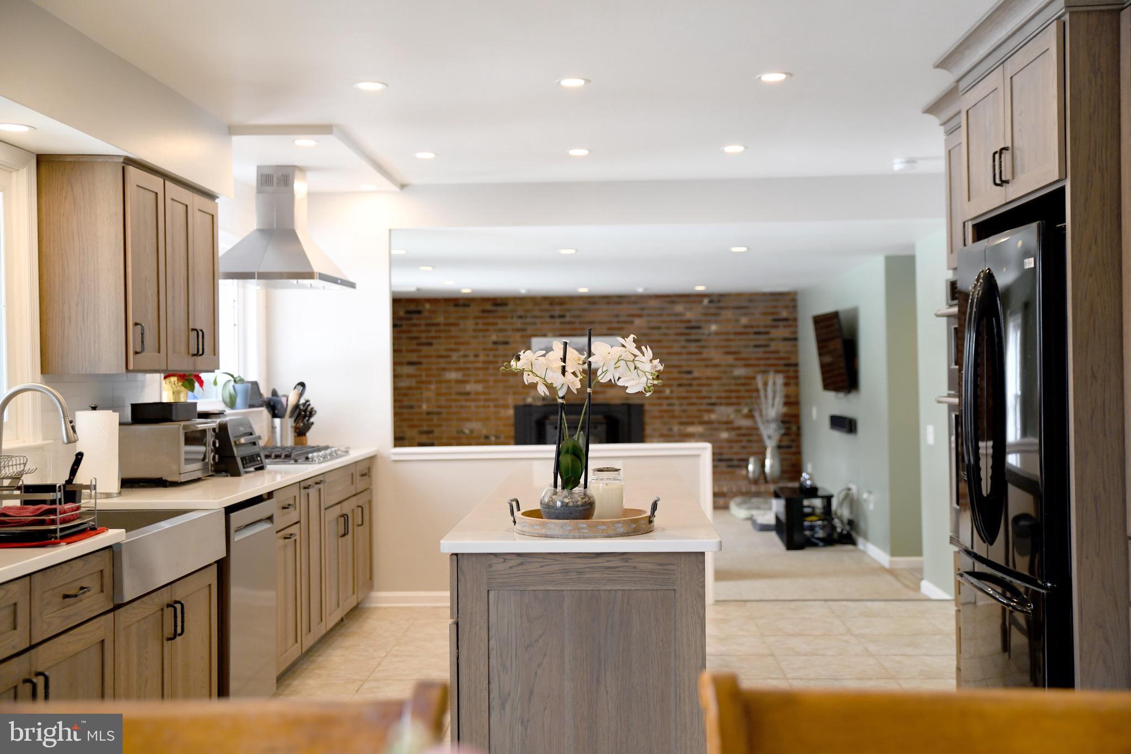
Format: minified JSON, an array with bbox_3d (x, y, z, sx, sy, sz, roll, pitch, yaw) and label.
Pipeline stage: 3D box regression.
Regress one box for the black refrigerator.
[{"bbox_3d":[1.754,0.422,4.155,0.830,1.730,0.920,-1,0,2],"label":"black refrigerator"}]

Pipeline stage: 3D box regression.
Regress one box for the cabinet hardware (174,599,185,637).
[{"bbox_3d":[-1.225,0.769,4.198,0.034,0.119,0.012,-1,0,2],"label":"cabinet hardware"}]

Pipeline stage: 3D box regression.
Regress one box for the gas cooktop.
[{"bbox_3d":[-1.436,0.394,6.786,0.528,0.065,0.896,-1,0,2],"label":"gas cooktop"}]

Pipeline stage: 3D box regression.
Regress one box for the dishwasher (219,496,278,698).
[{"bbox_3d":[-1.491,0.904,5.087,0.600,0.826,0.628,-1,0,2],"label":"dishwasher"}]

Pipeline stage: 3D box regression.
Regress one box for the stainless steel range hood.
[{"bbox_3d":[-1.458,-0.758,6.731,0.588,0.598,0.910,-1,0,2],"label":"stainless steel range hood"}]

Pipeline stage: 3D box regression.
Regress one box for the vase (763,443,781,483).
[{"bbox_3d":[2.167,0.908,13.827,0.186,0.428,0.186,-1,0,2],"label":"vase"}]

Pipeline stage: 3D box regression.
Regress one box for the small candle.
[{"bbox_3d":[0.114,0.323,3.625,0.097,0.156,0.097,-1,0,2],"label":"small candle"}]

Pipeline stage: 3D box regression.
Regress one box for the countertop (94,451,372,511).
[{"bbox_3d":[-1.458,0.439,6.079,0.645,0.030,3.048,-1,0,2],"label":"countertop"}]

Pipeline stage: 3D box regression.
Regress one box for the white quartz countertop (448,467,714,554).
[{"bbox_3d":[0.094,0.423,4.808,0.710,0.030,2.938,-1,0,2],"label":"white quartz countertop"}]

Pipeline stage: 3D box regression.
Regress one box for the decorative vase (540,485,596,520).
[{"bbox_3d":[0.006,0.347,3.550,0.151,0.115,0.151,-1,0,2],"label":"decorative vase"}]

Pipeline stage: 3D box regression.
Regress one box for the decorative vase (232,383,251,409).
[{"bbox_3d":[-1.772,0.108,7.230,0.096,0.141,0.096,-1,0,2],"label":"decorative vase"}]

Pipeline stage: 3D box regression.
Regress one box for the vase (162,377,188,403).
[{"bbox_3d":[-1.815,0.082,6.148,0.116,0.163,0.116,-1,0,2],"label":"vase"}]

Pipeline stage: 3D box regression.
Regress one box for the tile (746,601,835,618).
[{"bbox_3d":[1.238,1.293,7.297,0.451,0.010,0.512,-1,0,2],"label":"tile"}]

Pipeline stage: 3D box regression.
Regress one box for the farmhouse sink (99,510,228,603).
[{"bbox_3d":[-1.468,0.559,4.111,0.540,0.213,0.951,-1,0,2],"label":"farmhouse sink"}]

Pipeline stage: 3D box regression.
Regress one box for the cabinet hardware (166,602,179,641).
[{"bbox_3d":[-1.228,0.768,4.132,0.034,0.118,0.012,-1,0,2],"label":"cabinet hardware"}]

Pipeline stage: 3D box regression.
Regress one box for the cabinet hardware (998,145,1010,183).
[{"bbox_3d":[1.359,-0.657,4.091,0.034,0.114,0.013,-1,0,2],"label":"cabinet hardware"}]

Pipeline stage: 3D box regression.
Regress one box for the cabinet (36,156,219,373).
[{"bbox_3d":[-1.671,-0.398,5.161,0.325,0.772,1.028,-1,0,2],"label":"cabinet"}]

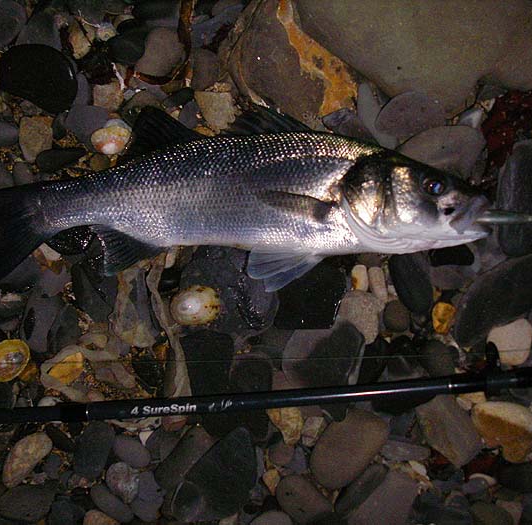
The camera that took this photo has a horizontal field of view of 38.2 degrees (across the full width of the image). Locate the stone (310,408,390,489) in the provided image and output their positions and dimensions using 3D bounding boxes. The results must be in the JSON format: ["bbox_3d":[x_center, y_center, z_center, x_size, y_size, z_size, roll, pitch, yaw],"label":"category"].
[{"bbox_3d":[0.071,0.160,0.682,0.046,0.019,0.081,44,83,7],"label":"stone"}]

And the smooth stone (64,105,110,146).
[{"bbox_3d":[-0.172,-0.131,0.733,0.044,0.021,0.043,24,81,4],"label":"smooth stone"}]

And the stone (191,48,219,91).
[{"bbox_3d":[-0.059,-0.186,0.743,0.028,0.016,0.045,-1,80,0],"label":"stone"}]

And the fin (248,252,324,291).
[{"bbox_3d":[0.018,0.008,0.669,0.066,0.018,0.034,0,81,0],"label":"fin"}]

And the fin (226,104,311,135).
[{"bbox_3d":[0.004,-0.124,0.685,0.073,0.010,0.029,10,81,2],"label":"fin"}]

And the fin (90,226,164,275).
[{"bbox_3d":[-0.125,-0.010,0.684,0.067,0.010,0.038,16,75,4],"label":"fin"}]

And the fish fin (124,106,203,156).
[{"bbox_3d":[-0.095,-0.120,0.711,0.070,0.010,0.043,-18,75,-5],"label":"fish fin"}]

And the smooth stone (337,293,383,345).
[{"bbox_3d":[0.084,0.049,0.701,0.040,0.020,0.051,10,80,2],"label":"smooth stone"}]

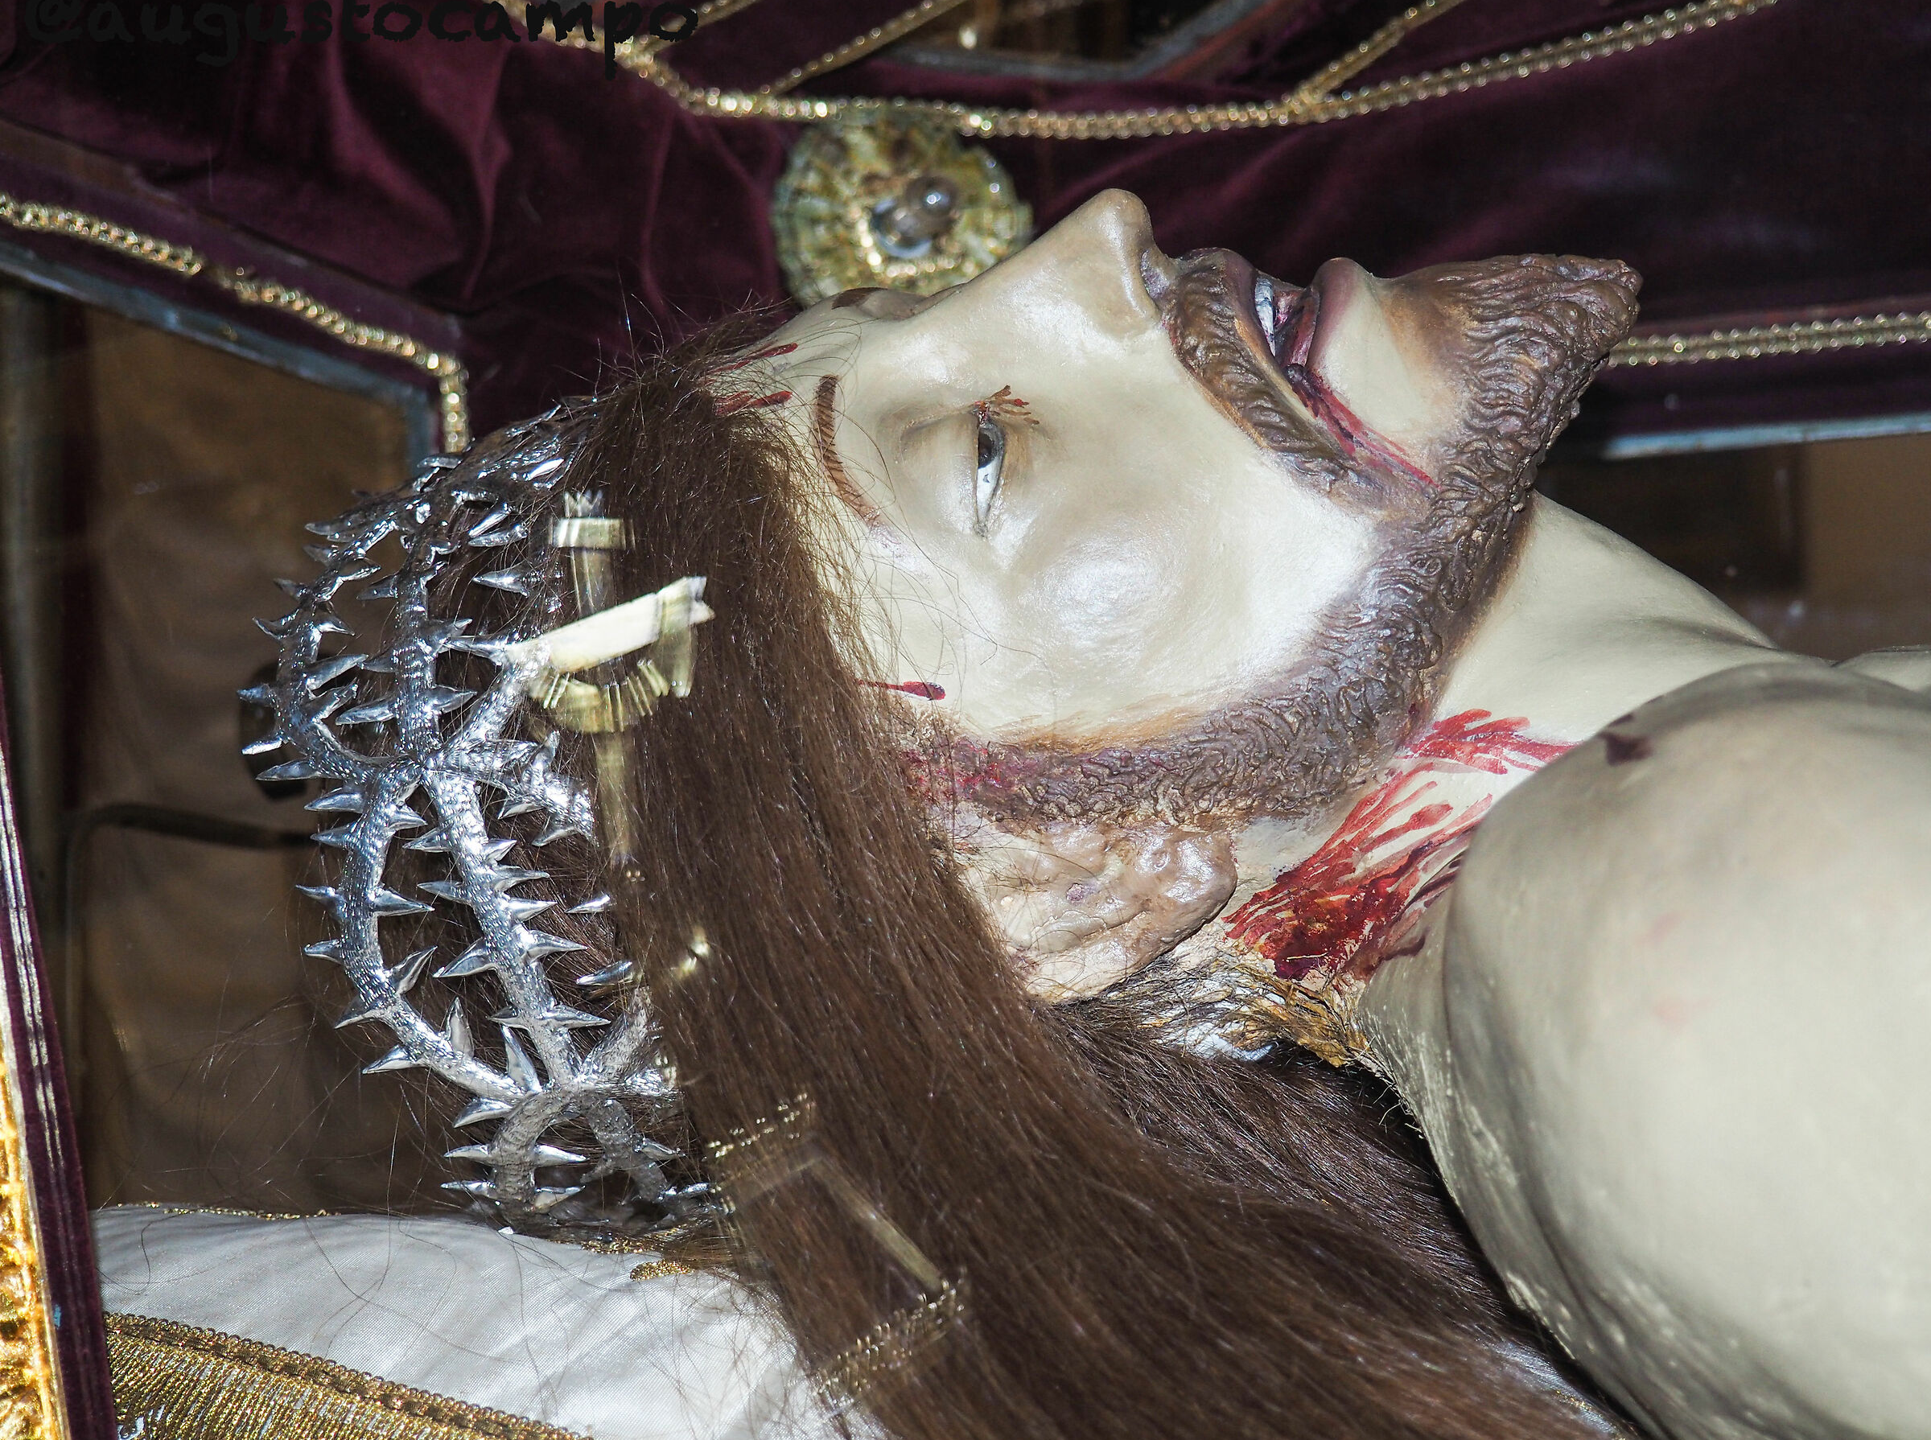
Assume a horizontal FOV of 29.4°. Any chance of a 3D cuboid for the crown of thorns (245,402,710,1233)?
[{"bbox_3d":[-0.078,0.013,0.795,0.100,0.185,0.175,0,31,7],"label":"crown of thorns"}]

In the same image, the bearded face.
[{"bbox_3d":[0.046,-0.045,0.784,0.187,0.140,0.155,-1,34,0],"label":"bearded face"}]

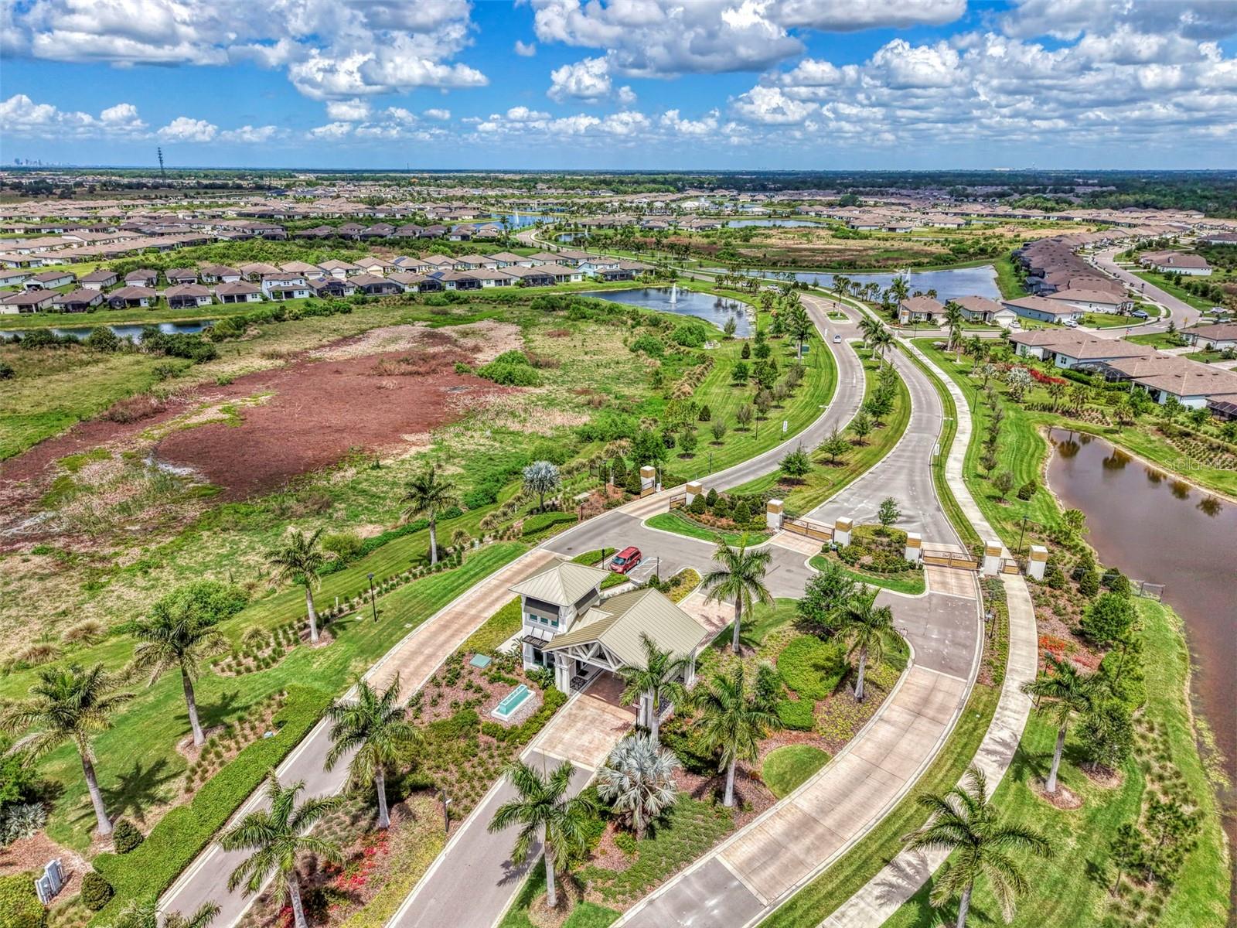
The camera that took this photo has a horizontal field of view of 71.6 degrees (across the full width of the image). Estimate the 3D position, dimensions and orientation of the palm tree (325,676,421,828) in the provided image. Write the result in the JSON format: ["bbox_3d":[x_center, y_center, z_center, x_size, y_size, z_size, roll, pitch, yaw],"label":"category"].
[{"bbox_3d":[-16.288,20.083,58.056,6.300,11.100,6.300,0,19,0],"label":"palm tree"}]

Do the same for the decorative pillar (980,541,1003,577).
[{"bbox_3d":[42.294,10.769,97.065,1.450,3.420,1.450,5,20,14],"label":"decorative pillar"}]

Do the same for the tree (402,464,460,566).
[{"bbox_3d":[-21.232,6.120,97.415,6.300,11.800,6.300,0,19,0],"label":"tree"}]

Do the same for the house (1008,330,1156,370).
[{"bbox_3d":[112.357,-28.217,206.255,24.000,5.700,24.600,-4,20,-11],"label":"house"}]

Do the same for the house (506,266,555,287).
[{"bbox_3d":[-36.696,-75.965,342.628,12.400,5.500,22.000,-11,22,-29],"label":"house"}]

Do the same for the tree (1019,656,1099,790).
[{"bbox_3d":[30.331,18.364,59.579,5.360,10.460,5.360,0,19,0],"label":"tree"}]

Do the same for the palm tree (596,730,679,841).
[{"bbox_3d":[1.288,21.355,55.990,5.430,7.060,5.430,0,19,0],"label":"palm tree"}]

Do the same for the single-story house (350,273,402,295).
[{"bbox_3d":[-90.559,-66.517,314.869,12.600,5.500,22.000,-10,21,-27],"label":"single-story house"}]

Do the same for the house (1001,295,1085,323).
[{"bbox_3d":[129.408,-47.378,260.389,12.000,5.600,22.000,-6,20,-16],"label":"house"}]

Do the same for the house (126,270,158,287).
[{"bbox_3d":[-185.478,-72.393,334.122,10.900,5.300,20.000,-9,21,-24],"label":"house"}]

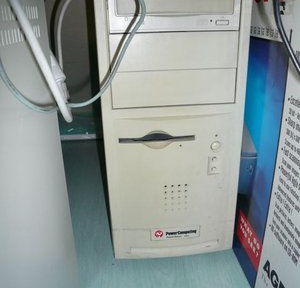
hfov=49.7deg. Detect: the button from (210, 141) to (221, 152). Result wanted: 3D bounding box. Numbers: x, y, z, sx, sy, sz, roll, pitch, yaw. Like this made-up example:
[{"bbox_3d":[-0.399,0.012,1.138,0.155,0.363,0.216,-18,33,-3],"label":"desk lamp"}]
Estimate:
[{"bbox_3d":[0.084,0.003,0.416,0.013,0.014,0.004,-3,20,-5],"label":"button"}]

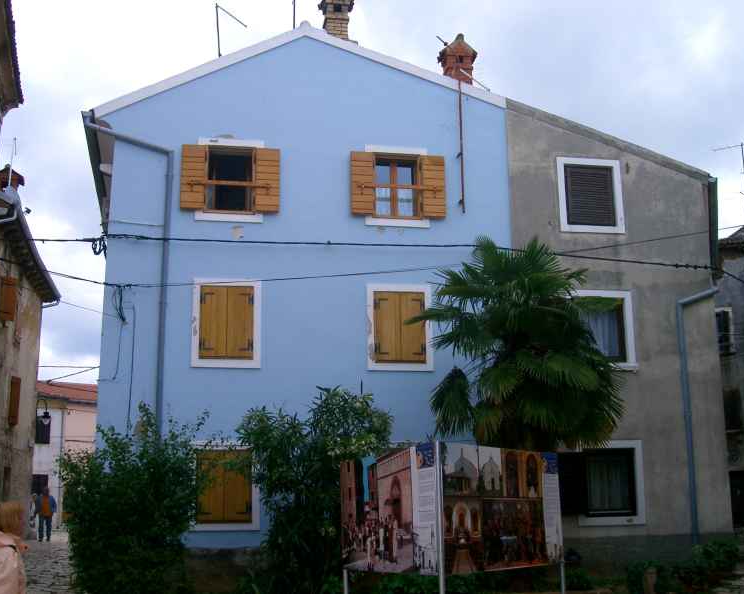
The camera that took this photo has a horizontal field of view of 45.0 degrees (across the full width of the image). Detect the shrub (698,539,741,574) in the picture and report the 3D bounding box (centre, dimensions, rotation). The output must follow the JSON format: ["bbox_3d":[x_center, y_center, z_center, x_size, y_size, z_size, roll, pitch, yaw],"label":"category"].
[{"bbox_3d":[5.227,3.910,13.510,0.620,0.538,0.560,1,-11,-8],"label":"shrub"}]

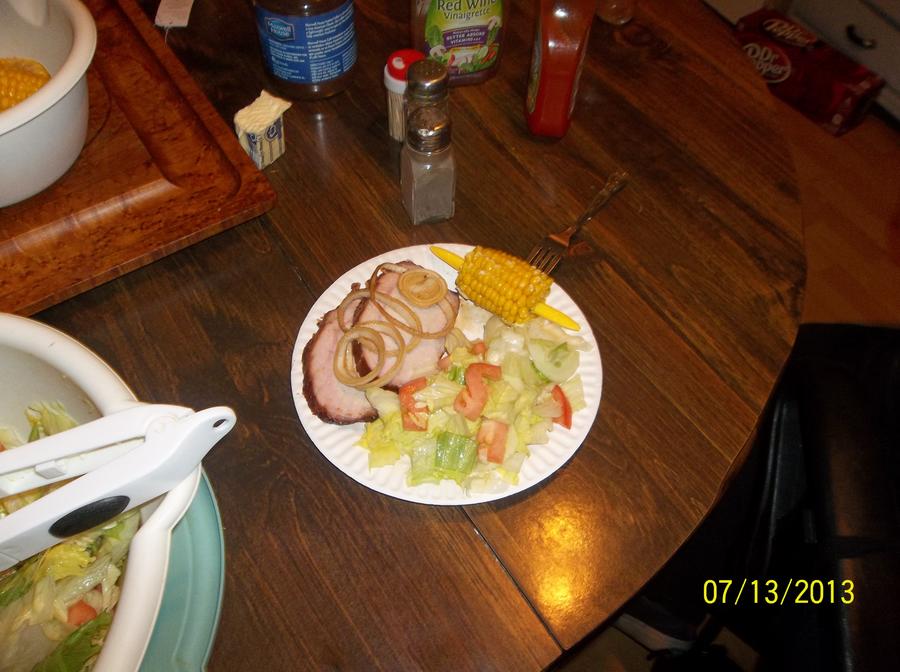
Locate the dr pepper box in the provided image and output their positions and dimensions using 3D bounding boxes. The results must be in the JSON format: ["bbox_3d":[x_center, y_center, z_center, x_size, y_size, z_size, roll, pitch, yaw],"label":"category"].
[{"bbox_3d":[0.978,-0.736,1.959,0.128,0.124,0.402,-31,61,-22],"label":"dr pepper box"}]

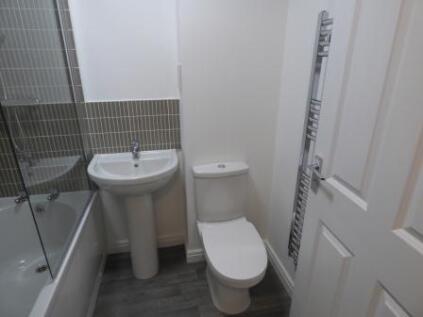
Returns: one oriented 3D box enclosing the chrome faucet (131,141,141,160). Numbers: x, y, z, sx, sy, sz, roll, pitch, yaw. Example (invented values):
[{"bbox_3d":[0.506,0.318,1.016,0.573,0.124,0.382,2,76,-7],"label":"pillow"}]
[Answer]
[{"bbox_3d":[-0.486,-0.048,1.559,0.048,0.127,0.126,-4,20,-10],"label":"chrome faucet"}]

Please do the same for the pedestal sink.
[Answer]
[{"bbox_3d":[-0.484,0.432,1.650,0.566,0.838,0.466,-4,20,-10],"label":"pedestal sink"}]

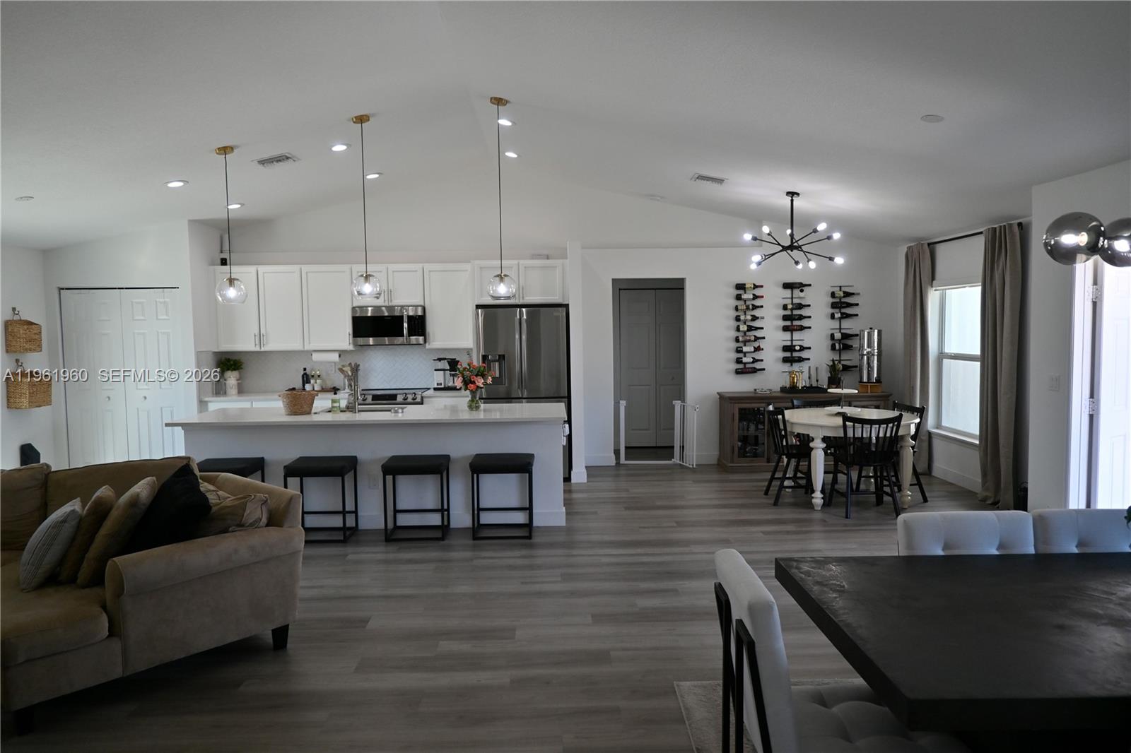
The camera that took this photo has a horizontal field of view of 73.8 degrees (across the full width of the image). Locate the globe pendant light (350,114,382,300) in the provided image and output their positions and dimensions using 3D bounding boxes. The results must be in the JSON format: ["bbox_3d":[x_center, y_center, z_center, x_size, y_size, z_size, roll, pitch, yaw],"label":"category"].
[{"bbox_3d":[-1.531,-1.286,5.744,0.230,1.390,0.230,-1,4,-1],"label":"globe pendant light"}]

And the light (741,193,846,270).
[{"bbox_3d":[2.047,-1.311,6.775,0.900,0.700,0.880,-1,4,-1],"label":"light"}]

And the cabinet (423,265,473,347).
[{"bbox_3d":[-1.241,-0.757,8.152,0.510,0.900,0.330,-1,4,-1],"label":"cabinet"}]

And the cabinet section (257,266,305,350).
[{"bbox_3d":[-3.032,-0.727,8.044,0.469,0.887,0.040,-1,4,-1],"label":"cabinet section"}]

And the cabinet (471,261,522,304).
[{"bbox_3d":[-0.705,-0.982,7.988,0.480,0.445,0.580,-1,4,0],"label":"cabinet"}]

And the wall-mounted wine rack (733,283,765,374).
[{"bbox_3d":[2.079,-0.531,8.462,0.340,1.035,0.120,-1,4,-1],"label":"wall-mounted wine rack"}]

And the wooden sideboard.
[{"bbox_3d":[2.592,0.597,8.240,1.740,0.815,0.520,-1,4,0],"label":"wooden sideboard"}]

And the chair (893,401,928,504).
[{"bbox_3d":[2.925,0.675,6.794,0.480,0.840,0.470,-1,4,-7],"label":"chair"}]

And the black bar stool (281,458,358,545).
[{"bbox_3d":[-1.858,0.936,5.785,0.450,0.600,0.370,-1,4,-1],"label":"black bar stool"}]

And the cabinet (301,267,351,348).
[{"bbox_3d":[-2.514,-0.740,8.124,0.525,0.900,0.330,-1,4,-1],"label":"cabinet"}]

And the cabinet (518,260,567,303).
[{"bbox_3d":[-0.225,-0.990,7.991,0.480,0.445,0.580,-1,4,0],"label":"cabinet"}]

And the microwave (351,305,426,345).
[{"bbox_3d":[-1.838,-0.548,8.033,0.757,0.410,0.410,-1,4,0],"label":"microwave"}]

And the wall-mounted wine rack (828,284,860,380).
[{"bbox_3d":[3.104,-0.494,8.394,0.350,1.080,0.120,-1,4,0],"label":"wall-mounted wine rack"}]

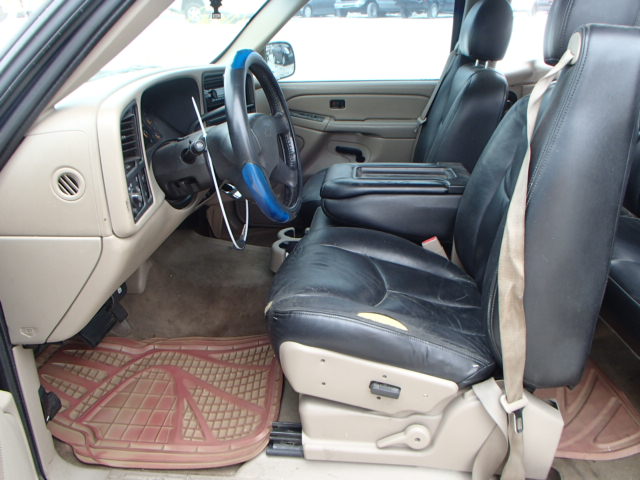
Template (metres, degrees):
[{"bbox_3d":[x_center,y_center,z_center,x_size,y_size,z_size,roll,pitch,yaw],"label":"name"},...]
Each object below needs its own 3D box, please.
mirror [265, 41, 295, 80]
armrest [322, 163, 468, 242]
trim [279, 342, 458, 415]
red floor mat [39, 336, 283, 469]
[{"bbox_3d":[-0.216,-0.868,2.520,0.110,0.185,0.225,15,30,32],"label":"mirror"},{"bbox_3d":[0.230,-0.112,1.536,0.430,0.165,0.275,2,26,8],"label":"armrest"},{"bbox_3d":[0.087,0.279,1.040,0.356,0.120,0.045,13,27,2],"label":"trim"},{"bbox_3d":[-0.440,0.398,1.428,0.690,0.055,0.490,0,26,5],"label":"red floor mat"}]

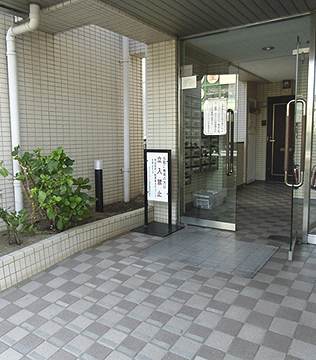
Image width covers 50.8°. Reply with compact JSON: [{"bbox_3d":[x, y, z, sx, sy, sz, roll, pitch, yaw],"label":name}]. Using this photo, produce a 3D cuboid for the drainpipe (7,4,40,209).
[{"bbox_3d":[-1.329,-0.551,3.384,0.515,2.245,0.100,4,7,34],"label":"drainpipe"}]

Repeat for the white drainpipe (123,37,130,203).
[{"bbox_3d":[-0.478,-0.878,5.027,0.078,2.460,0.078,-1,6,0],"label":"white drainpipe"}]

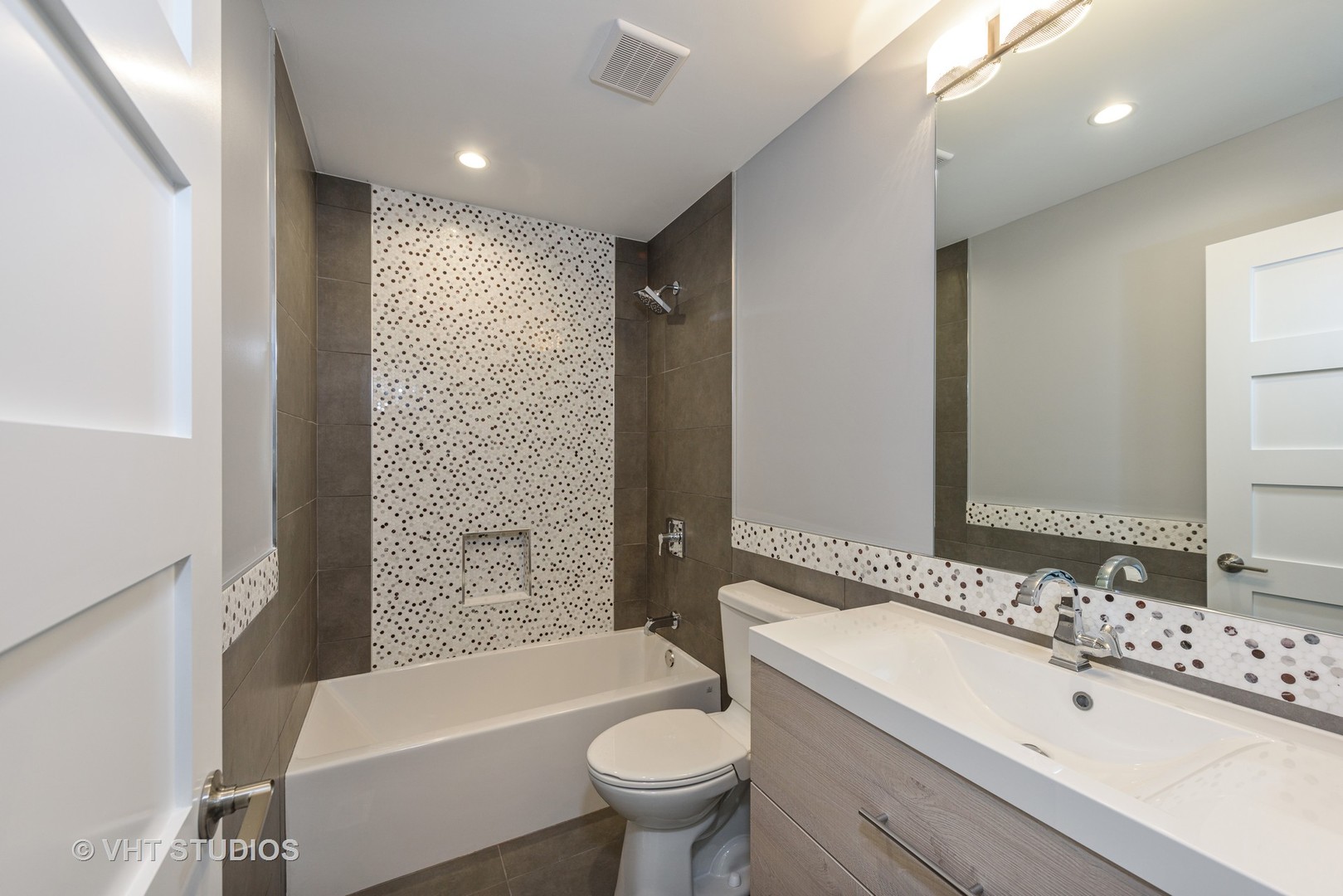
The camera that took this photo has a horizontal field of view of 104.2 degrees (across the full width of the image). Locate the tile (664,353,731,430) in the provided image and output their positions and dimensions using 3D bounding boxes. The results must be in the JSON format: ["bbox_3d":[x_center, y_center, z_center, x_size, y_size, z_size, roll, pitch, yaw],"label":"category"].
[{"bbox_3d":[0.112,-0.245,2.440,0.010,0.306,0.609,0,0,-28],"label":"tile"}]

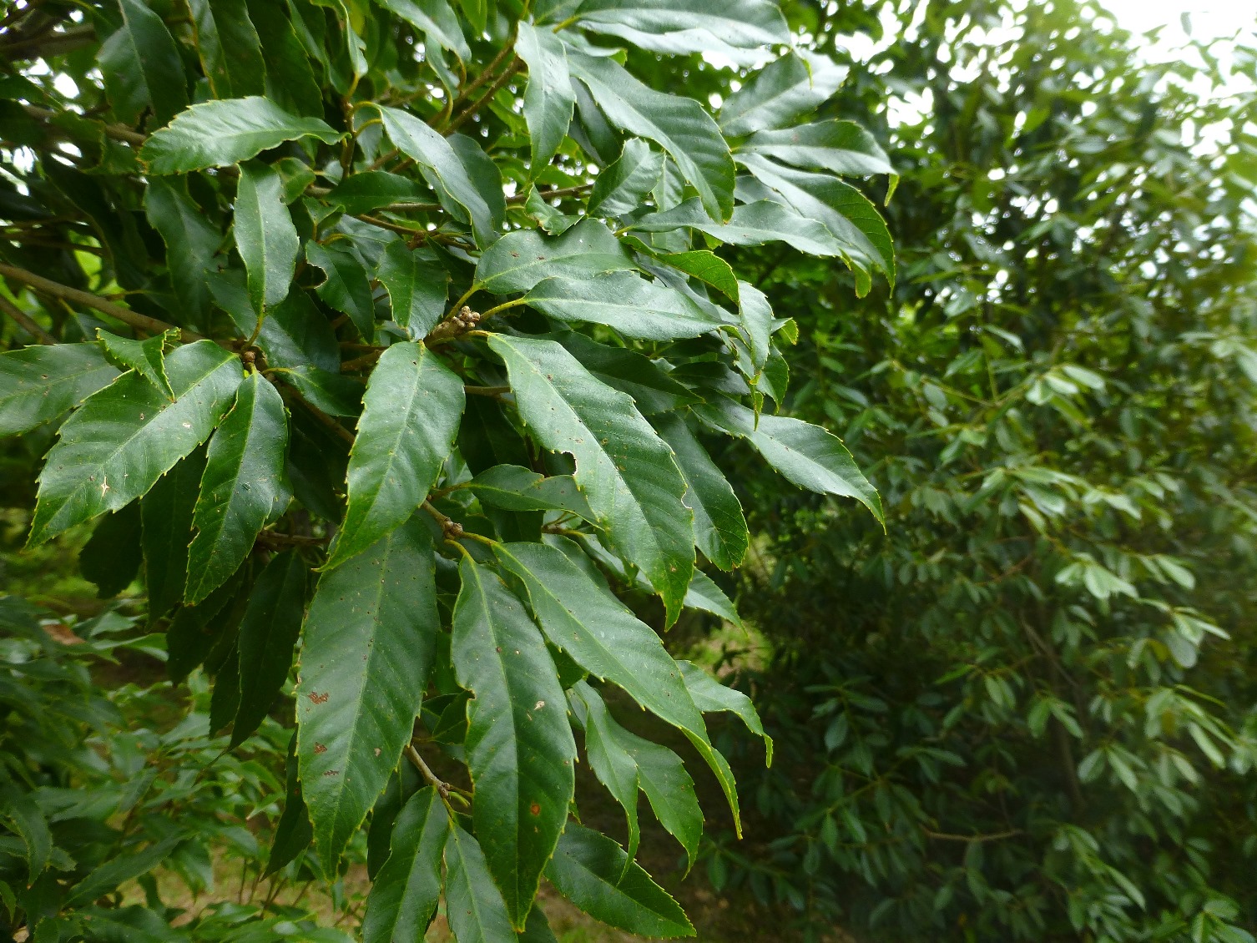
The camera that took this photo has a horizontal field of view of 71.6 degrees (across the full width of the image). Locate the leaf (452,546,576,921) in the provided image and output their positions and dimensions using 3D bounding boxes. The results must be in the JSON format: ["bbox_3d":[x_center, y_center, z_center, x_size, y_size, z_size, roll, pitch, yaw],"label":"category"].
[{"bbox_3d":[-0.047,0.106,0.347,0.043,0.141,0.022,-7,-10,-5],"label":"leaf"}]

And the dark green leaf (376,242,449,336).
[{"bbox_3d":[-0.113,-0.097,0.455,0.038,0.018,0.079,-5,51,-4],"label":"dark green leaf"}]

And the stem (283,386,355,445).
[{"bbox_3d":[-0.167,-0.030,0.470,0.059,0.007,0.007,38,0,20],"label":"stem"}]

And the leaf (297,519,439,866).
[{"bbox_3d":[-0.100,0.080,0.336,0.050,0.137,0.014,5,-13,1],"label":"leaf"}]

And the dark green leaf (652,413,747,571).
[{"bbox_3d":[0.026,0.005,0.404,0.033,0.094,0.013,-19,-21,-21],"label":"dark green leaf"}]

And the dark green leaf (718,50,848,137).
[{"bbox_3d":[0.098,-0.241,0.550,0.097,0.018,0.038,-29,54,-12],"label":"dark green leaf"}]

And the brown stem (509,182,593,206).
[{"bbox_3d":[-0.049,-0.174,0.546,0.056,0.006,0.006,-13,0,0],"label":"brown stem"}]

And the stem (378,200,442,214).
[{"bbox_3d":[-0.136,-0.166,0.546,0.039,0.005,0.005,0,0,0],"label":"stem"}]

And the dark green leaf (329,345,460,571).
[{"bbox_3d":[-0.092,-0.009,0.339,0.041,0.101,0.013,8,-28,10],"label":"dark green leaf"}]

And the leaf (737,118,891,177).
[{"bbox_3d":[0.102,-0.178,0.486,0.093,0.015,0.032,21,36,31],"label":"leaf"}]

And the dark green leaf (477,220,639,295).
[{"bbox_3d":[-0.034,-0.106,0.435,0.086,0.018,0.040,-12,47,-20],"label":"dark green leaf"}]

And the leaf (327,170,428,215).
[{"bbox_3d":[-0.147,-0.166,0.520,0.060,0.030,0.016,-6,-32,-19],"label":"leaf"}]

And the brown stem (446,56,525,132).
[{"bbox_3d":[-0.096,-0.249,0.580,0.070,0.006,0.006,-37,0,17],"label":"brown stem"}]

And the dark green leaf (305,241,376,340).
[{"bbox_3d":[-0.155,-0.098,0.470,0.028,0.075,0.012,-25,-23,-25],"label":"dark green leaf"}]

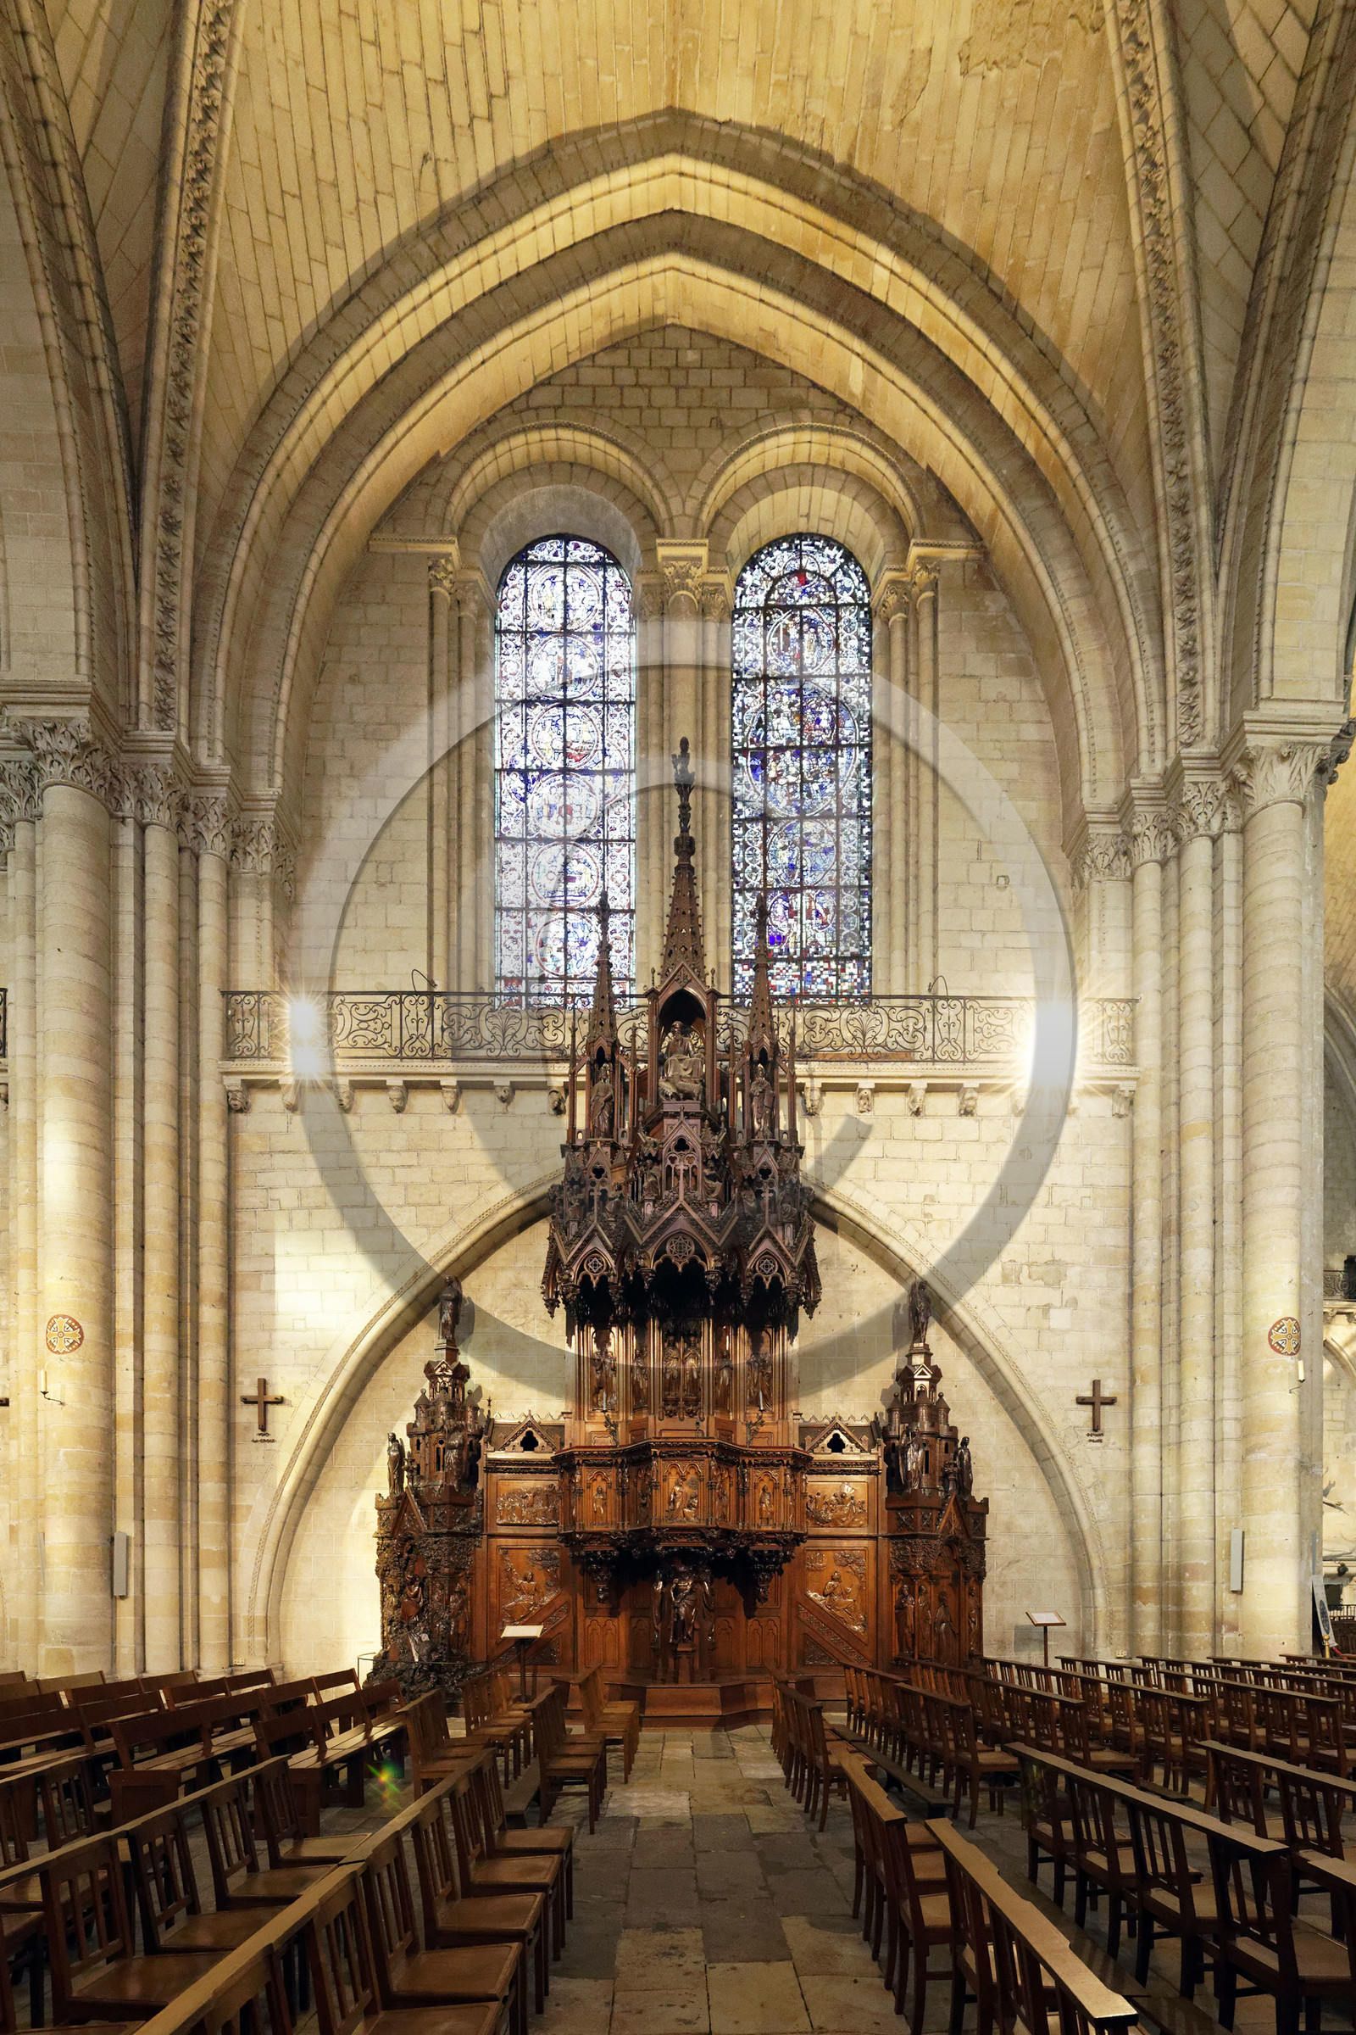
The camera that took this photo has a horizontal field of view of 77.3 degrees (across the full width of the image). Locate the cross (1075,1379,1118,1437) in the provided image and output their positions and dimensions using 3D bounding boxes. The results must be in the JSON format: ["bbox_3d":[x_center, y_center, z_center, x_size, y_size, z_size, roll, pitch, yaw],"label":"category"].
[{"bbox_3d":[6.430,5.970,12.950,0.630,0.860,0.100,0,0,0],"label":"cross"}]

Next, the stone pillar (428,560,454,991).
[{"bbox_3d":[-3.770,-3.760,13.500,0.390,6.950,0.390,0,0,0],"label":"stone pillar"}]

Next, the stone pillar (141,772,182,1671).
[{"bbox_3d":[-7.560,3.110,12.400,0.560,13.400,0.560,0,0,0],"label":"stone pillar"}]

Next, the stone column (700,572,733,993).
[{"bbox_3d":[0.634,-3.740,13.800,0.500,6.950,0.500,0,0,0],"label":"stone column"}]

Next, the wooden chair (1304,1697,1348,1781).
[{"bbox_3d":[5.180,5.680,6.550,0.460,0.870,0.460,0,0,0],"label":"wooden chair"}]

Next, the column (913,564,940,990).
[{"bbox_3d":[3.960,-3.760,13.500,0.390,6.950,0.390,0,0,0],"label":"column"}]

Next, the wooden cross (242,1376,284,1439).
[{"bbox_3d":[-6.370,5.970,12.950,0.630,0.860,0.100,0,0,0],"label":"wooden cross"}]

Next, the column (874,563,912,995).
[{"bbox_3d":[3.500,-3.730,13.800,0.520,6.950,0.500,0,0,0],"label":"column"}]

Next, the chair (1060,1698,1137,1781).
[{"bbox_3d":[3.240,5.660,6.530,0.470,0.870,0.460,0,0,0],"label":"chair"}]

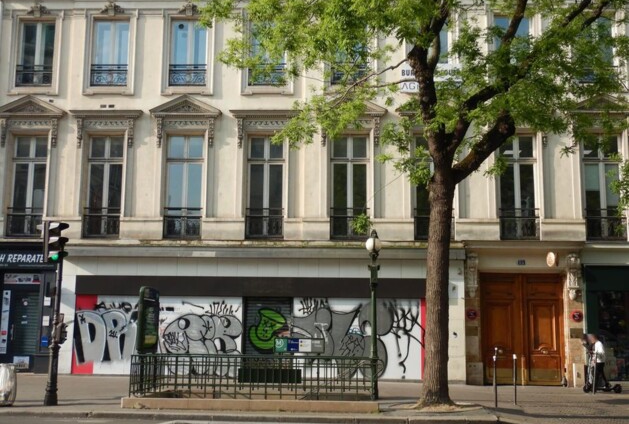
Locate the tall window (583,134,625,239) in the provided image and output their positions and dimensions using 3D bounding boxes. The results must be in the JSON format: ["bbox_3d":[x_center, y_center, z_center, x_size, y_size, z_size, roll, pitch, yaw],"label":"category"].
[{"bbox_3d":[9.606,-0.778,26.652,1.347,3.507,0.250,0,-9,2],"label":"tall window"}]

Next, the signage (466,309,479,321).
[{"bbox_3d":[5.176,3.360,26.175,0.355,0.376,0.030,0,-9,3],"label":"signage"}]

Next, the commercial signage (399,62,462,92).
[{"bbox_3d":[3.962,-4.576,27.360,2.088,1.046,0.080,0,-9,3],"label":"commercial signage"}]

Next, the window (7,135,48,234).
[{"bbox_3d":[-9.886,-0.890,27.621,1.220,3.479,0.250,0,-9,3],"label":"window"}]

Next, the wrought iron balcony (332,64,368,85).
[{"bbox_3d":[1.211,-4.680,27.310,1.260,0.744,0.100,0,-9,2],"label":"wrought iron balcony"}]

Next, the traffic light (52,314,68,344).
[{"bbox_3d":[-5.940,2.749,18.750,0.270,0.700,0.250,-3,-9,20],"label":"traffic light"}]

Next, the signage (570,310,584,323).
[{"bbox_3d":[8.450,3.356,25.742,0.399,0.399,0.050,0,-9,2],"label":"signage"}]

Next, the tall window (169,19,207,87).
[{"bbox_3d":[-4.430,-5.570,28.099,1.200,2.322,0.250,0,-9,3],"label":"tall window"}]

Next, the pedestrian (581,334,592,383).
[{"bbox_3d":[7.976,4.369,23.390,0.360,1.554,0.480,2,-9,-7],"label":"pedestrian"}]

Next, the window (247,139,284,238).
[{"bbox_3d":[-1.616,-0.820,26.970,1.295,3.481,0.250,0,-9,2],"label":"window"}]

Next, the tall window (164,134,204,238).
[{"bbox_3d":[-4.382,-0.823,27.047,1.303,3.491,0.250,0,-9,2],"label":"tall window"}]

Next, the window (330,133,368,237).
[{"bbox_3d":[1.208,-0.841,27.131,1.220,3.479,0.250,0,-9,3],"label":"window"}]

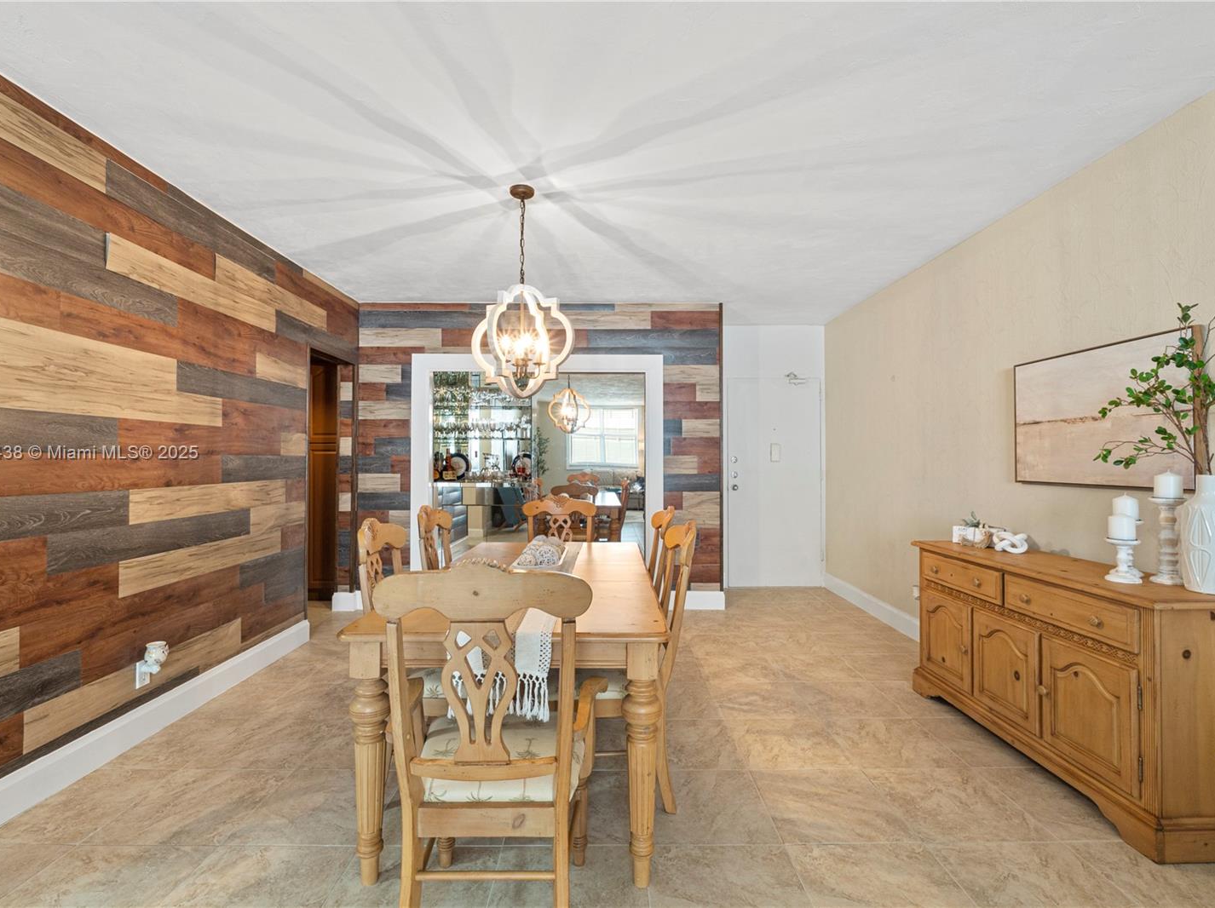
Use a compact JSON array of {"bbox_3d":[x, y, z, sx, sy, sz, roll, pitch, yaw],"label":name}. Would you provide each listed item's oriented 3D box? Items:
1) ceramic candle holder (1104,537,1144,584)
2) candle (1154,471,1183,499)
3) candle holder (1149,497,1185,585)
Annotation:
[{"bbox_3d":[1.891,0.386,2.082,0.102,0.157,0.102,0,-1,0],"label":"ceramic candle holder"},{"bbox_3d":[2.028,0.115,2.058,0.077,0.094,0.077,0,-1,0],"label":"candle"},{"bbox_3d":[2.028,0.312,2.056,0.100,0.305,0.100,0,-1,0],"label":"candle holder"}]

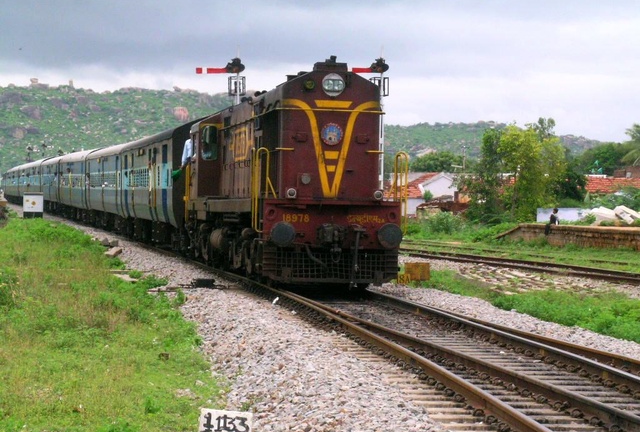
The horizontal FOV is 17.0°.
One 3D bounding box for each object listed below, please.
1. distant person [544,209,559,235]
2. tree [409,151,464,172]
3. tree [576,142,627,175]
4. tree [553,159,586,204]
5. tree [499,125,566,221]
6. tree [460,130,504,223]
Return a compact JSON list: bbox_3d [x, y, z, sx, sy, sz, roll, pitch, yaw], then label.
[{"bbox_3d":[10.283,0.261,95.000,0.580,1.205,0.450,0,1,-17],"label":"distant person"},{"bbox_3d":[11.136,-3.584,205.000,5.162,5.353,5.000,0,1,0],"label":"tree"},{"bbox_3d":[26.811,-3.919,205.000,5.162,6.213,5.000,0,1,0],"label":"tree"},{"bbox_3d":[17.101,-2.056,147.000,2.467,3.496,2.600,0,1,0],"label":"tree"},{"bbox_3d":[13.079,-2.554,132.000,4.185,6.155,4.200,0,1,0],"label":"tree"},{"bbox_3d":[10.103,-2.486,135.000,3.021,6.043,3.100,0,1,0],"label":"tree"}]

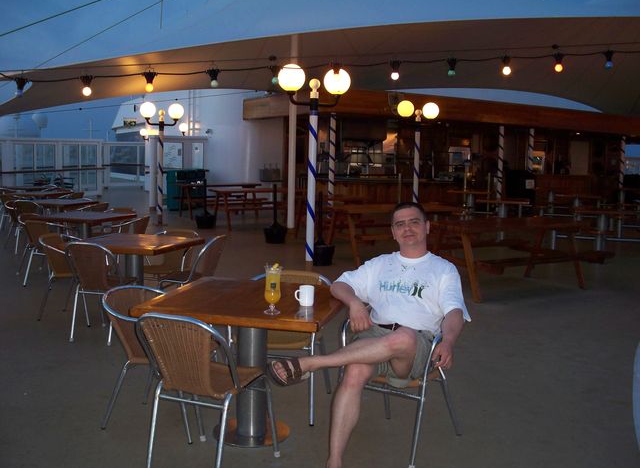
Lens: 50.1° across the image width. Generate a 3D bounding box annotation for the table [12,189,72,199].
[{"bbox_3d":[-5.193,-0.390,12.661,0.900,0.740,0.900,3,6,11],"label":"table"}]

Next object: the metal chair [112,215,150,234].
[{"bbox_3d":[-2.205,0.189,7.950,0.570,0.750,0.530,3,6,17],"label":"metal chair"}]

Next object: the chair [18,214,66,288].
[{"bbox_3d":[-3.004,0.192,7.519,0.540,0.770,0.570,4,7,24],"label":"chair"}]

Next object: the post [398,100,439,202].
[{"bbox_3d":[1.857,-1.225,13.239,0.940,2.660,0.330,-2,7,-34],"label":"post"}]

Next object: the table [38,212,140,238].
[{"bbox_3d":[-2.826,0.154,8.064,0.900,0.740,0.900,3,6,12],"label":"table"}]

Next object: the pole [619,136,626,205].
[{"bbox_3d":[10.194,-2.004,23.187,0.140,2.570,0.140,2,6,0],"label":"pole"}]

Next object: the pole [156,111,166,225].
[{"bbox_3d":[-3.383,-1.400,14.509,0.130,2.450,0.130,1,6,0],"label":"pole"}]

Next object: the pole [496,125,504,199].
[{"bbox_3d":[5.094,-1.746,19.409,0.135,2.570,0.135,2,6,0],"label":"pole"}]

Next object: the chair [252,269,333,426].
[{"bbox_3d":[-0.206,0.644,4.081,0.530,0.750,0.570,3,6,11],"label":"chair"}]

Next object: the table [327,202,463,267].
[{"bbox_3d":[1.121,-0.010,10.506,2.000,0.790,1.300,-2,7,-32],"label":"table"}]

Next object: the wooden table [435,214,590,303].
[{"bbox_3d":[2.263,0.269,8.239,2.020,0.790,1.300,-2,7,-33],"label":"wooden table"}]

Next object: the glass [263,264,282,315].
[{"bbox_3d":[-0.222,0.256,3.209,0.085,0.225,0.085,1,6,0],"label":"glass"}]

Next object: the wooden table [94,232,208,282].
[{"bbox_3d":[-1.584,0.428,5.751,0.900,0.740,0.900,3,6,13],"label":"wooden table"}]

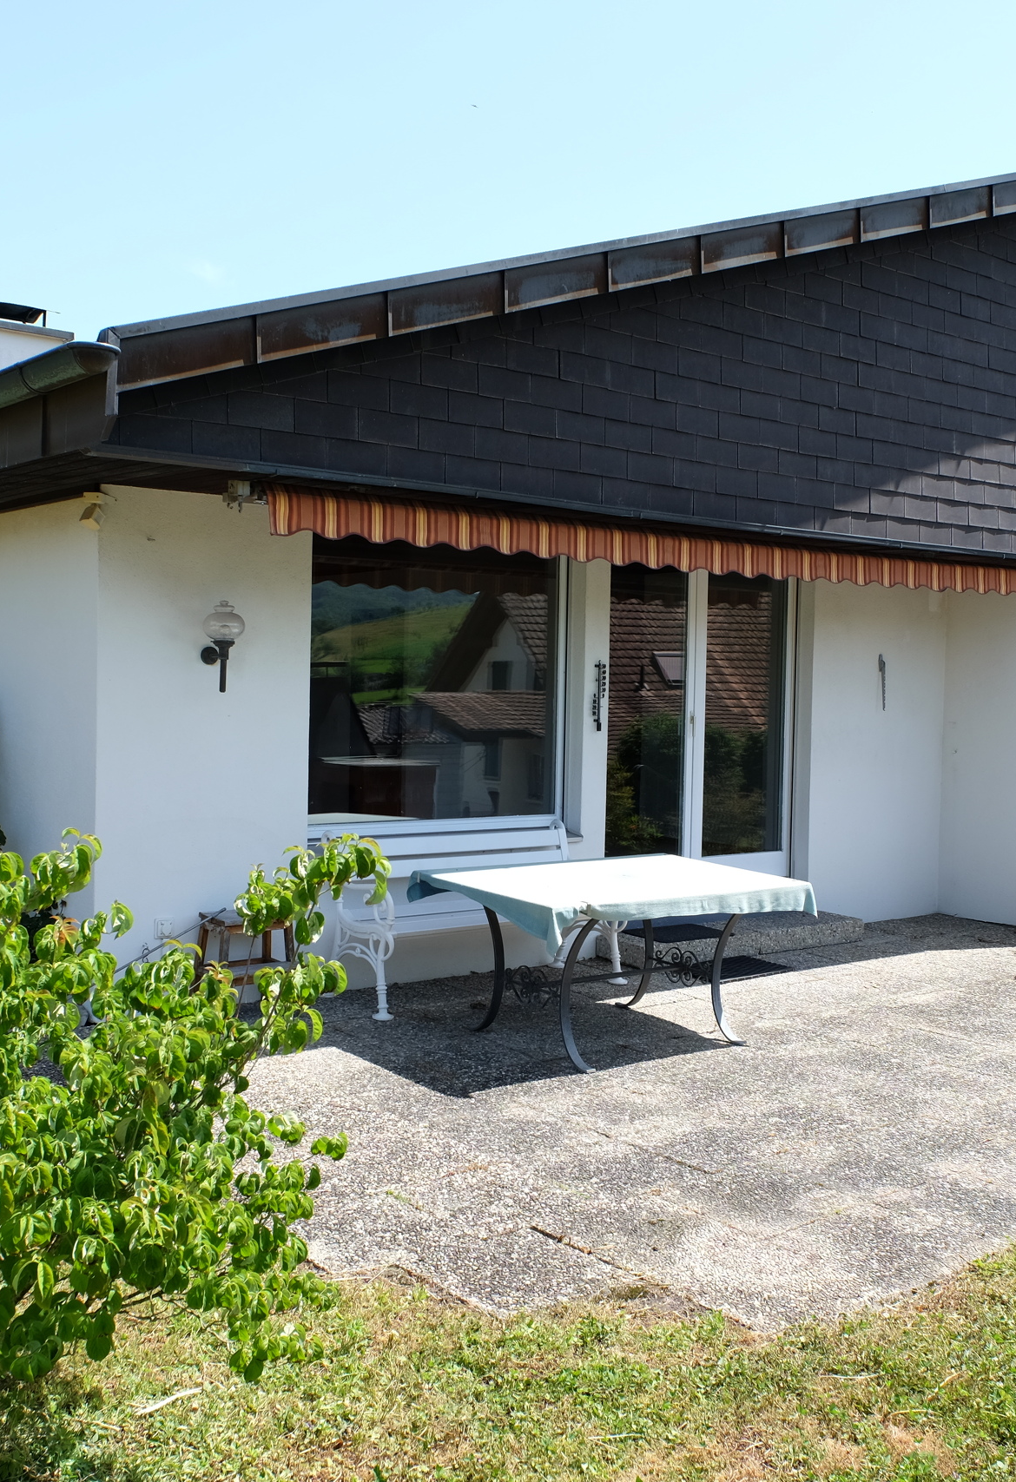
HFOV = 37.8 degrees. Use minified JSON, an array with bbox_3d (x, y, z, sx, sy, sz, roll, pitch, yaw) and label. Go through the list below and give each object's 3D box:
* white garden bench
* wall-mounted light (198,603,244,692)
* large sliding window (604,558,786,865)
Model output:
[{"bbox_3d":[-0.163,0.868,7.682,1.672,0.840,0.614,0,2,-38],"label":"white garden bench"},{"bbox_3d":[-1.359,-0.446,7.069,0.232,0.437,0.292,-1,3,-38],"label":"wall-mounted light"},{"bbox_3d":[1.186,-0.079,9.306,1.757,2.084,0.109,0,2,-38],"label":"large sliding window"}]

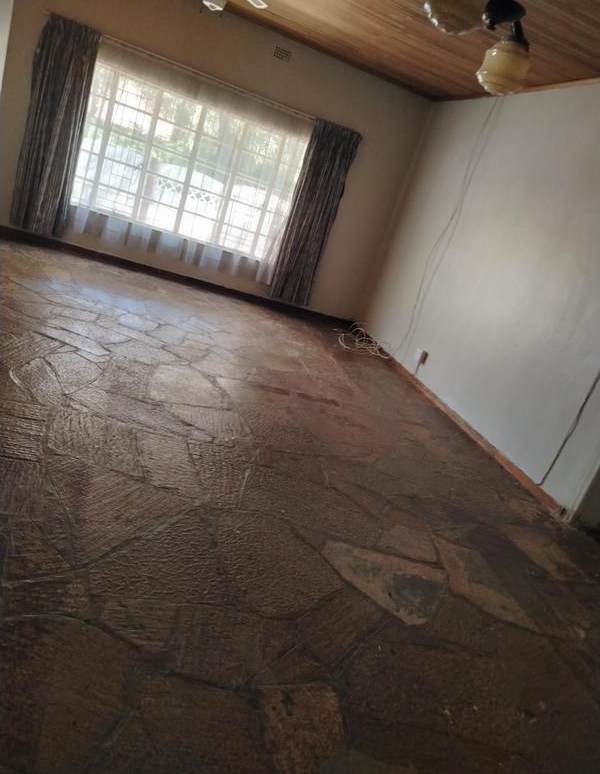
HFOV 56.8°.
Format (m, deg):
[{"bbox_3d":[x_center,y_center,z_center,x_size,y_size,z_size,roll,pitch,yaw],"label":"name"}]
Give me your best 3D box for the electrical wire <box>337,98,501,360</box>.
[{"bbox_3d":[1.220,-1.814,6.343,0.471,3.000,1.320,12,19,-19],"label":"electrical wire"}]

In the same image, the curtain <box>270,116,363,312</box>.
[{"bbox_3d":[0.134,-2.113,6.945,0.636,2.168,0.150,12,19,-19],"label":"curtain"}]

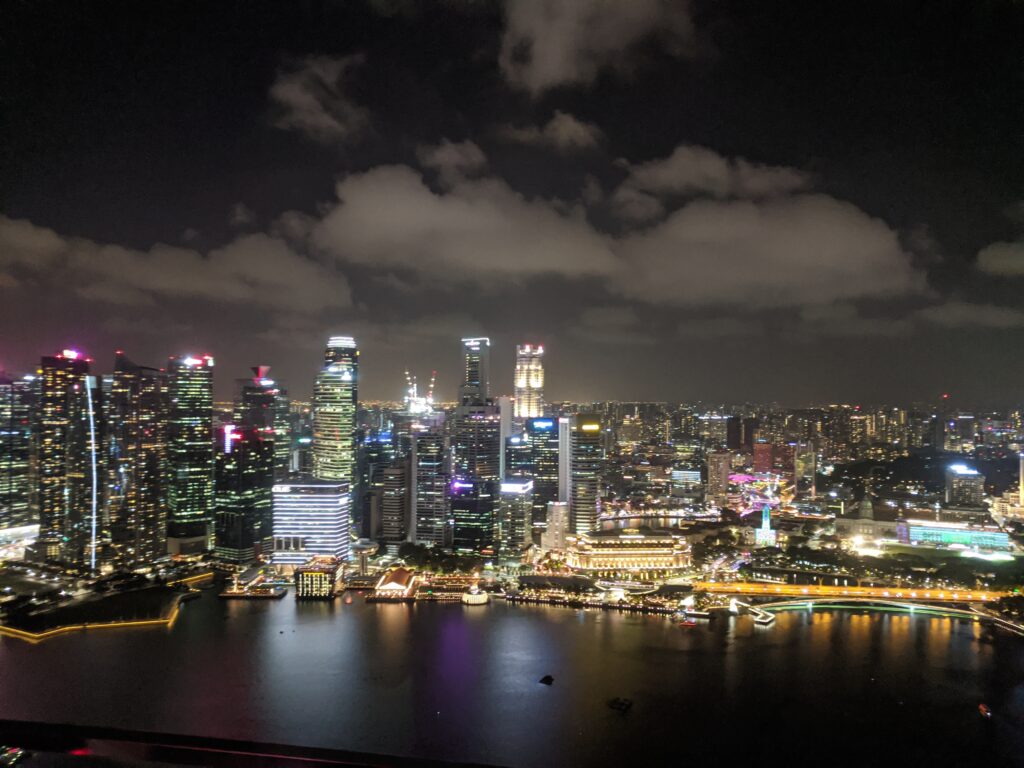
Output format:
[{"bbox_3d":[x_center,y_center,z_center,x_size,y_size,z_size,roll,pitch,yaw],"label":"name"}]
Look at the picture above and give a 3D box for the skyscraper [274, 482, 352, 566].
[{"bbox_3d":[-220.290,158.830,849.530,71.000,96.000,48.000,0,-1,2],"label":"skyscraper"}]

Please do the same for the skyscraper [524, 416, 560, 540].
[{"bbox_3d":[40.650,130.620,1033.220,46.000,171.000,38.000,0,-1,0],"label":"skyscraper"}]

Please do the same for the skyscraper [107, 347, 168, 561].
[{"bbox_3d":[-422.840,87.160,870.700,58.000,240.000,34.000,0,-1,-22],"label":"skyscraper"}]

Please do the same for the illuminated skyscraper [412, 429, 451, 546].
[{"bbox_3d":[-99.130,129.460,950.020,38.000,158.000,32.000,0,-1,13],"label":"illuminated skyscraper"}]

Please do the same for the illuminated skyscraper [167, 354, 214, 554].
[{"bbox_3d":[-403.030,87.170,963.710,50.000,243.000,42.000,0,-1,-26],"label":"illuminated skyscraper"}]

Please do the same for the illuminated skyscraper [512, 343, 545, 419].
[{"bbox_3d":[25.010,77.630,1141.000,43.000,280.000,43.000,0,-1,0],"label":"illuminated skyscraper"}]

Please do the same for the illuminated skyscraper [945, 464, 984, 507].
[{"bbox_3d":[750.960,174.280,1277.340,49.000,75.000,30.000,0,-1,18],"label":"illuminated skyscraper"}]

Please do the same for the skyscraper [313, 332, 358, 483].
[{"bbox_3d":[-226.980,79.640,986.940,48.000,270.000,44.000,0,-1,0],"label":"skyscraper"}]

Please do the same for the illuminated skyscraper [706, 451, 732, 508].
[{"bbox_3d":[370.450,172.530,1372.660,42.000,97.000,30.000,0,-1,15],"label":"illuminated skyscraper"}]

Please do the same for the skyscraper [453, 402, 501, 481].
[{"bbox_3d":[-46.660,116.430,1010.240,42.000,186.000,42.000,1,-1,-40],"label":"skyscraper"}]

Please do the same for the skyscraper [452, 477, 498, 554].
[{"bbox_3d":[-46.790,161.840,942.490,43.000,93.000,40.000,0,-1,17],"label":"skyscraper"}]

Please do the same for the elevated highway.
[{"bbox_3d":[332.370,210.700,771.040,290.000,7.000,38.000,0,-1,9],"label":"elevated highway"}]

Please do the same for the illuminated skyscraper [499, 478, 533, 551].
[{"bbox_3d":[4.590,162.130,929.490,32.000,92.000,42.000,0,-1,15],"label":"illuminated skyscraper"}]

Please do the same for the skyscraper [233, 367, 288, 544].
[{"bbox_3d":[-381.570,94.250,1164.740,55.000,245.000,54.000,0,-1,20],"label":"skyscraper"}]

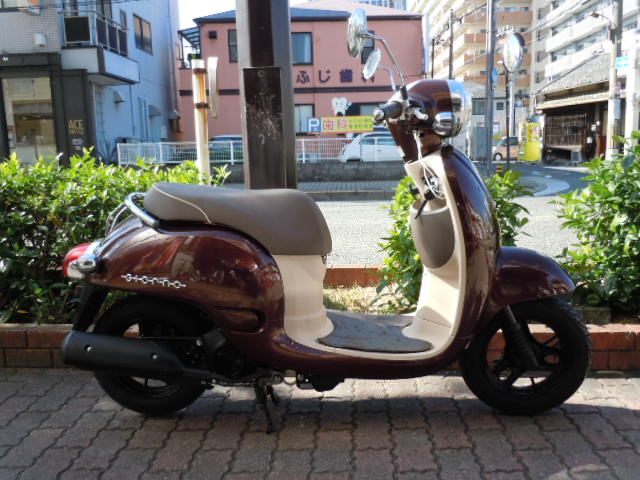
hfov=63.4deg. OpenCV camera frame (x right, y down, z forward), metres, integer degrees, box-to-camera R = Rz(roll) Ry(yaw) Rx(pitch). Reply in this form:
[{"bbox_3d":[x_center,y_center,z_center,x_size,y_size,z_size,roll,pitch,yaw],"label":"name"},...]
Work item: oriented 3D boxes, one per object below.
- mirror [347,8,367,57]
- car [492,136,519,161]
[{"bbox_3d":[0.087,-0.479,1.197,0.033,0.108,0.108,16,14,13],"label":"mirror"},{"bbox_3d":[11.587,-5.483,31.447,3.450,1.500,1.480,-1,10,3],"label":"car"}]

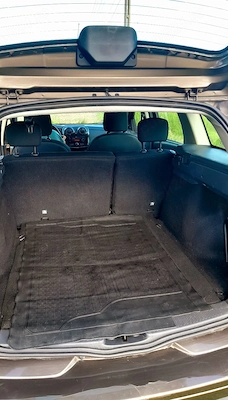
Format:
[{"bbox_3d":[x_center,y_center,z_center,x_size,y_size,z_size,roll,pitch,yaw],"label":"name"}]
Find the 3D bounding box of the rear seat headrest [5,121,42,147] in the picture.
[{"bbox_3d":[-0.583,-0.423,2.028,0.225,0.160,0.105,-4,28,-11],"label":"rear seat headrest"}]

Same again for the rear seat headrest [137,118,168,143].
[{"bbox_3d":[0.276,-0.490,2.200,0.225,0.160,0.105,-4,28,-11],"label":"rear seat headrest"}]

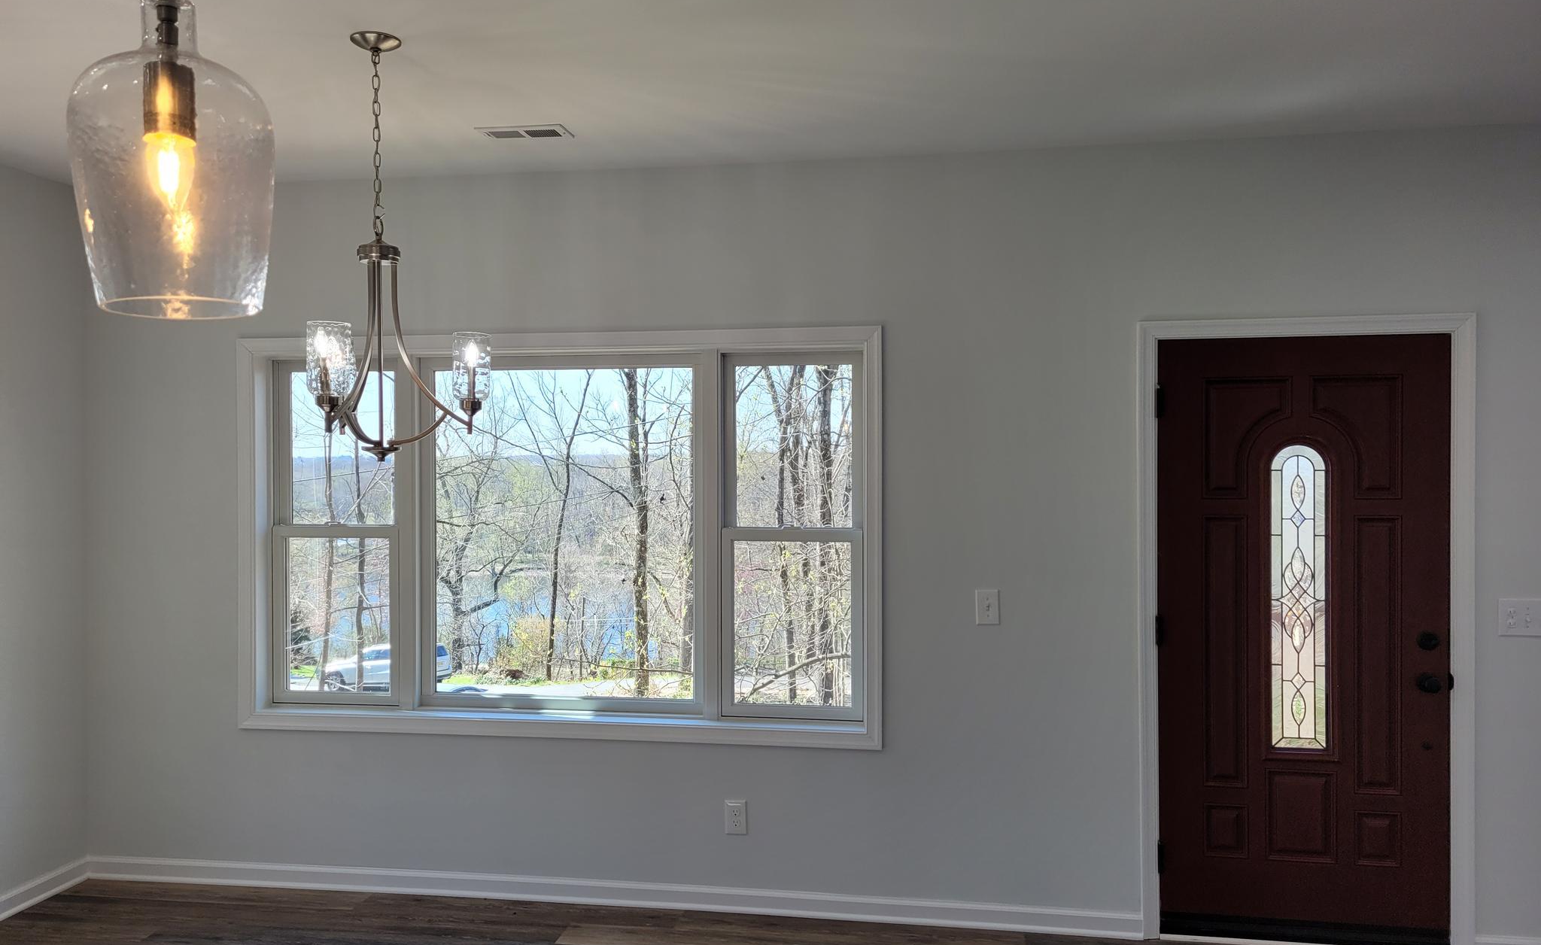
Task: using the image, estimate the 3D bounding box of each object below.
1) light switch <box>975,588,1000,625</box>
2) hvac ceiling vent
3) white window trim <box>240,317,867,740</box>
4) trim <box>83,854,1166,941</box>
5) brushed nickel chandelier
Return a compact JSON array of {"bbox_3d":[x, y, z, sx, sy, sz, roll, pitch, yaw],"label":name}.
[{"bbox_3d":[0.758,0.471,4.027,0.081,0.123,0.015,0,0,9],"label":"light switch"},{"bbox_3d":[-0.803,-1.105,3.793,0.289,0.018,0.151,0,0,9],"label":"hvac ceiling vent"},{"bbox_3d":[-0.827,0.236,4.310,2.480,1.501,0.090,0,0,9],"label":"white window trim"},{"bbox_3d":[-0.721,1.560,4.265,4.023,0.092,0.020,0,0,9],"label":"trim"},{"bbox_3d":[-0.997,-0.567,2.934,0.490,1.078,0.480,0,0,9],"label":"brushed nickel chandelier"}]

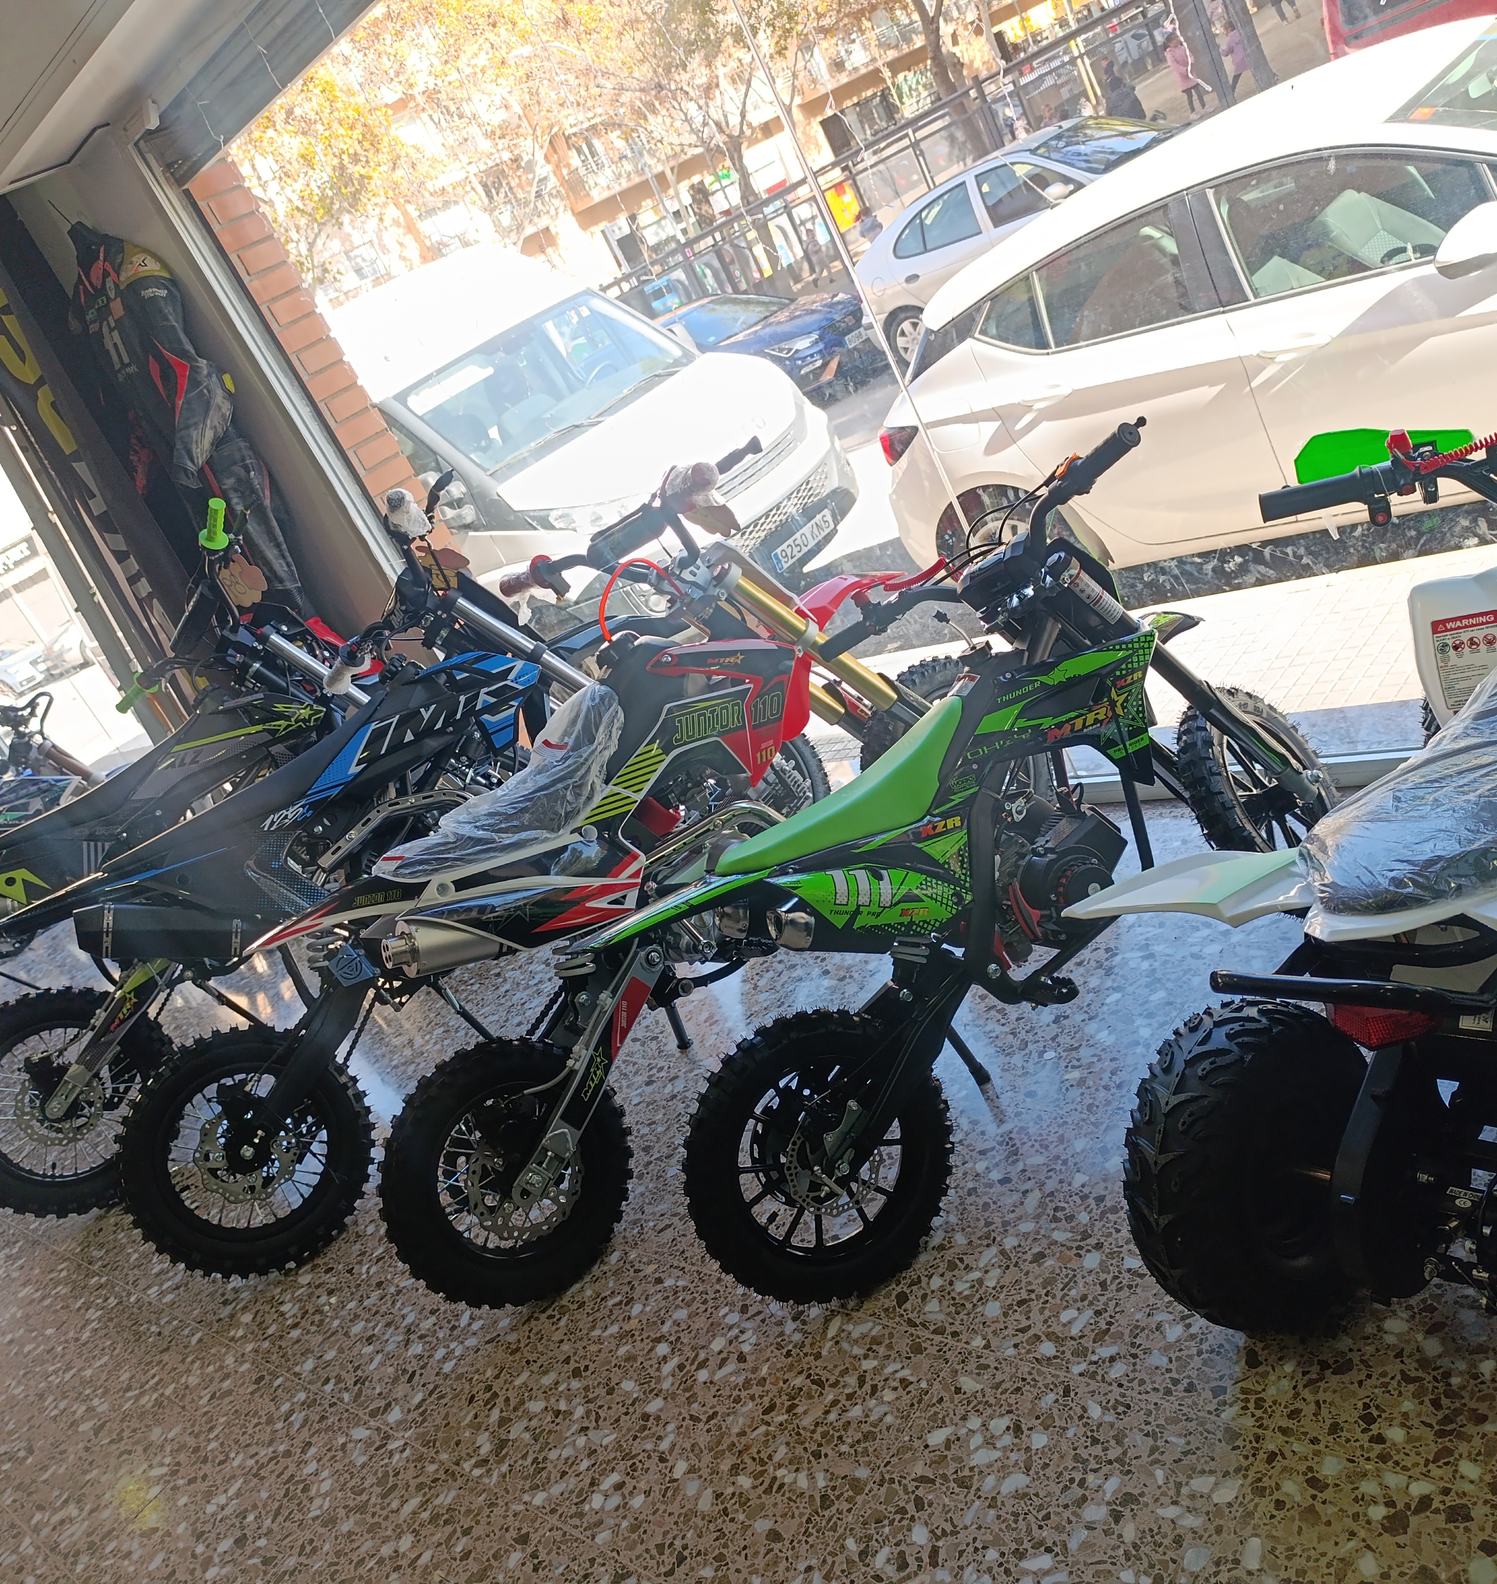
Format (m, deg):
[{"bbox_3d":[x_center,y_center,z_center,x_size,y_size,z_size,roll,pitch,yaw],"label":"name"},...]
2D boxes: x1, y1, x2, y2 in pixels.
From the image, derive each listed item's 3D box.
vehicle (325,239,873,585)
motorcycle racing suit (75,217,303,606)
[{"bbox_3d":[-1.888,-1.786,9.011,5.500,2.440,2.030,-4,31,49],"label":"vehicle"},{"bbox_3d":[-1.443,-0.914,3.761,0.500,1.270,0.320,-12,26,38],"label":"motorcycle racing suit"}]

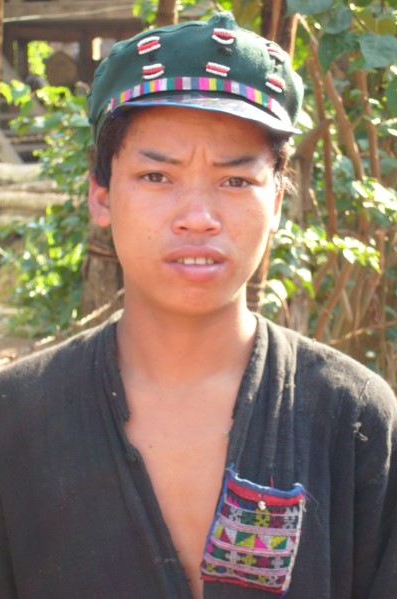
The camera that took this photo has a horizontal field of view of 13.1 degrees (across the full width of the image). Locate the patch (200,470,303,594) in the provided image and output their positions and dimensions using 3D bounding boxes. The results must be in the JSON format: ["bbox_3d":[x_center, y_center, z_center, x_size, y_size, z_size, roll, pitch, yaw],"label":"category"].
[{"bbox_3d":[0.044,0.184,1.370,0.066,0.090,0.014,13,-5,-6],"label":"patch"}]

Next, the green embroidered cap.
[{"bbox_3d":[-0.001,-0.179,1.415,0.180,0.112,0.230,7,-6,-10],"label":"green embroidered cap"}]

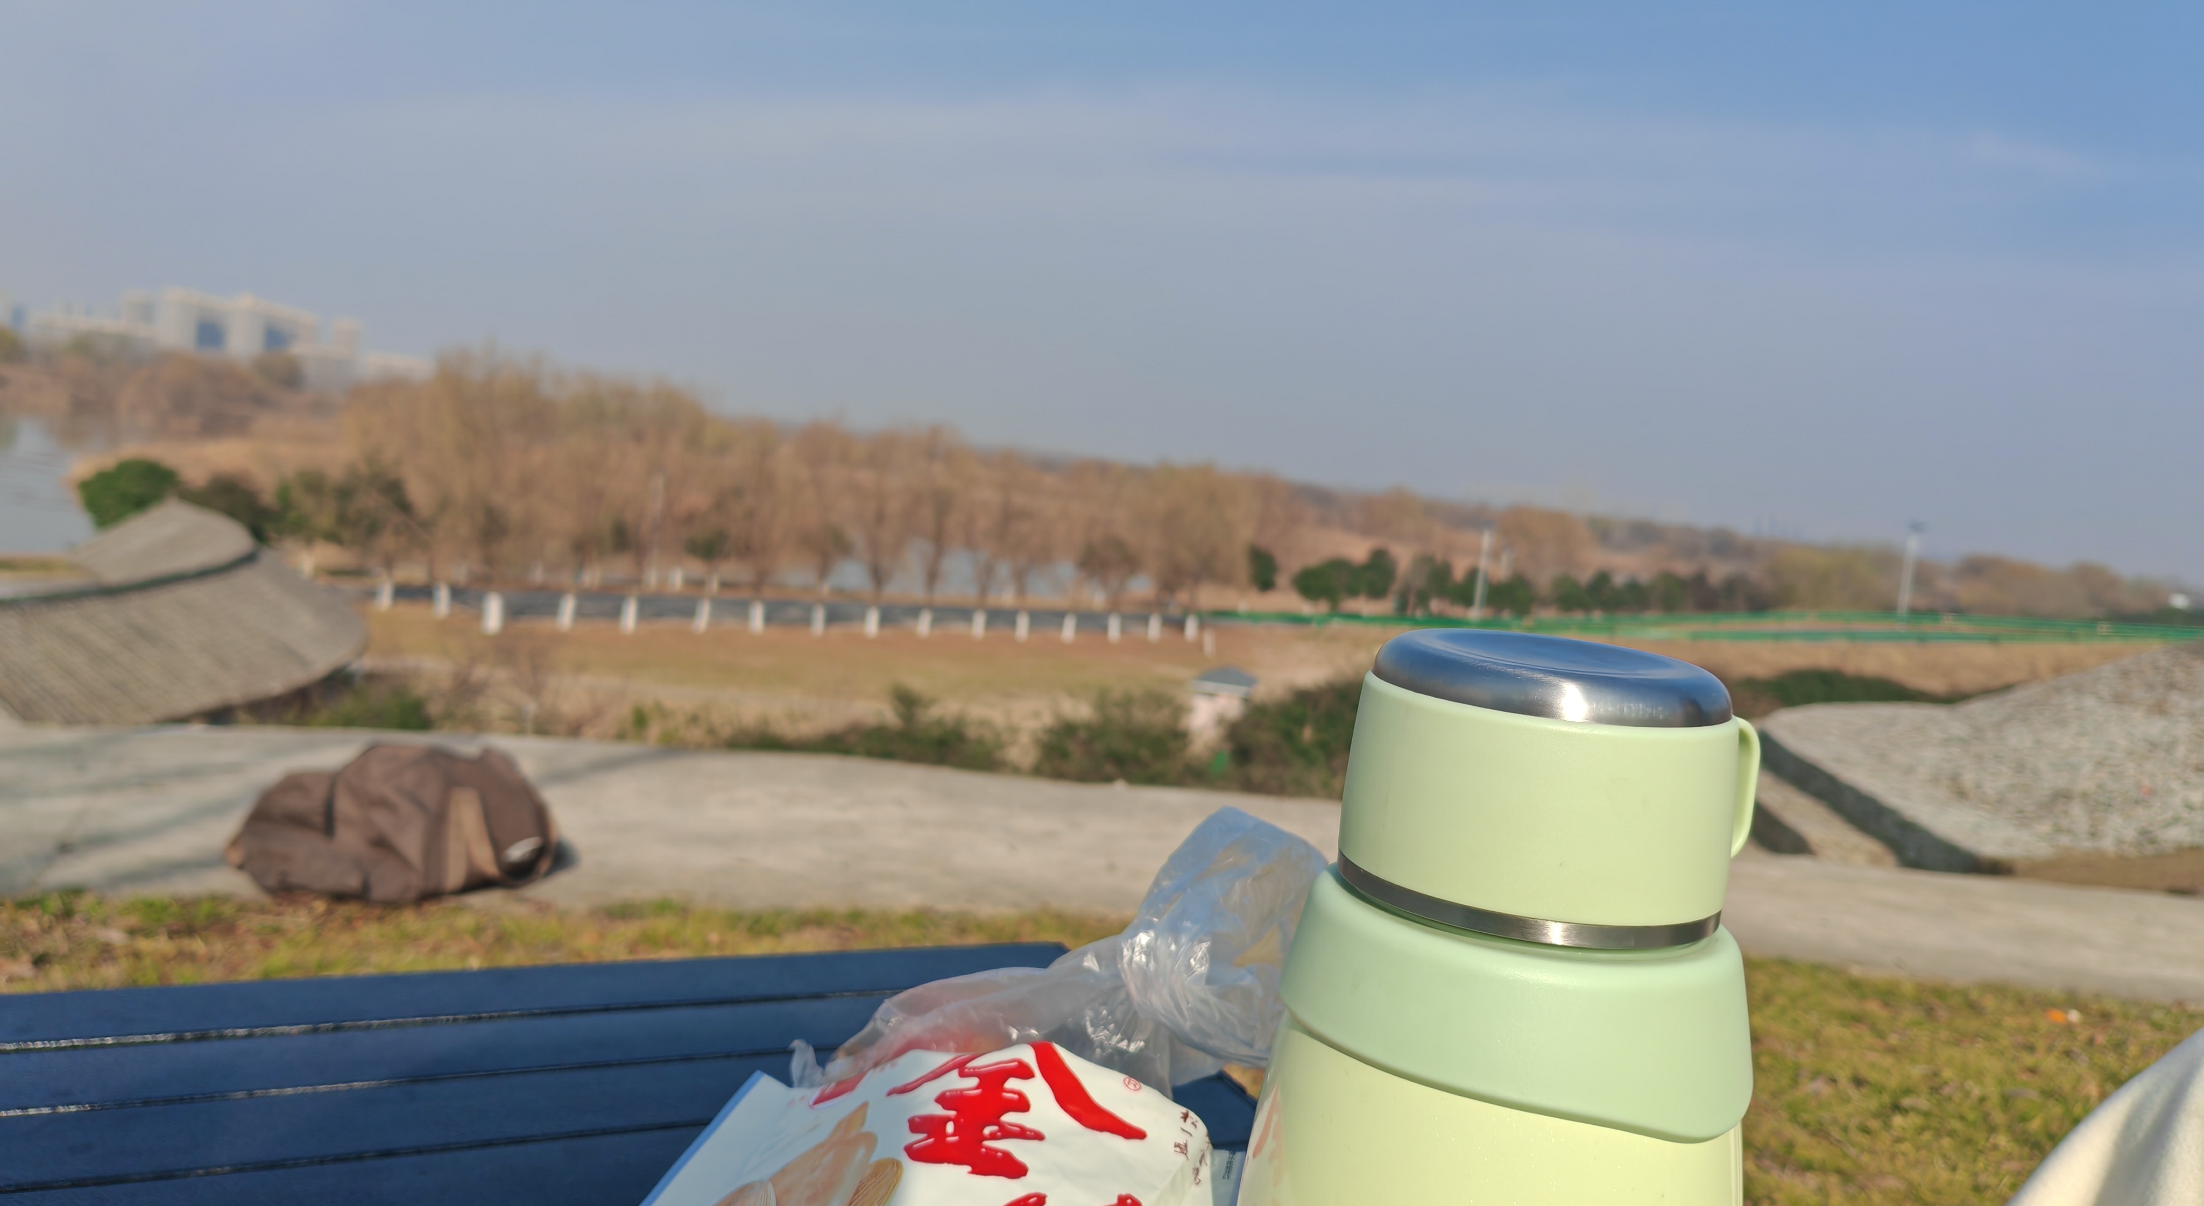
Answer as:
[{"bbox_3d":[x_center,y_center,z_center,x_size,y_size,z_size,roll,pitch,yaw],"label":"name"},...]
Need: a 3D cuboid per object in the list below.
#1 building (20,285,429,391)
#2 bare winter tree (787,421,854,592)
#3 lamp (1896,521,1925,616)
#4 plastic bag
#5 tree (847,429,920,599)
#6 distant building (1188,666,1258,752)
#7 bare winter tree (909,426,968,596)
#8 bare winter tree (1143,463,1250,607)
[{"bbox_3d":[-244.952,-74.279,480.000,102.000,19.000,35.000,4,6,-27],"label":"building"},{"bbox_3d":[-8.490,-2.917,52.000,2.000,4.900,2.000,6,5,-10],"label":"bare winter tree"},{"bbox_3d":[61.133,-2.604,130.000,0.800,6.900,0.600,9,5,25],"label":"lamp"},{"bbox_3d":[-0.014,0.132,0.640,0.190,0.110,0.120,7,5,0],"label":"plastic bag"},{"bbox_3d":[-6.779,-2.760,53.500,2.100,5.000,2.100,6,5,-7],"label":"tree"},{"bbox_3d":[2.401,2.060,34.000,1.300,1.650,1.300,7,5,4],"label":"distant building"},{"bbox_3d":[-5.233,-2.865,55.000,1.900,5.200,1.900,6,5,-6],"label":"bare winter tree"},{"bbox_3d":[3.384,-2.453,62.000,3.400,5.000,3.400,7,5,3],"label":"bare winter tree"}]

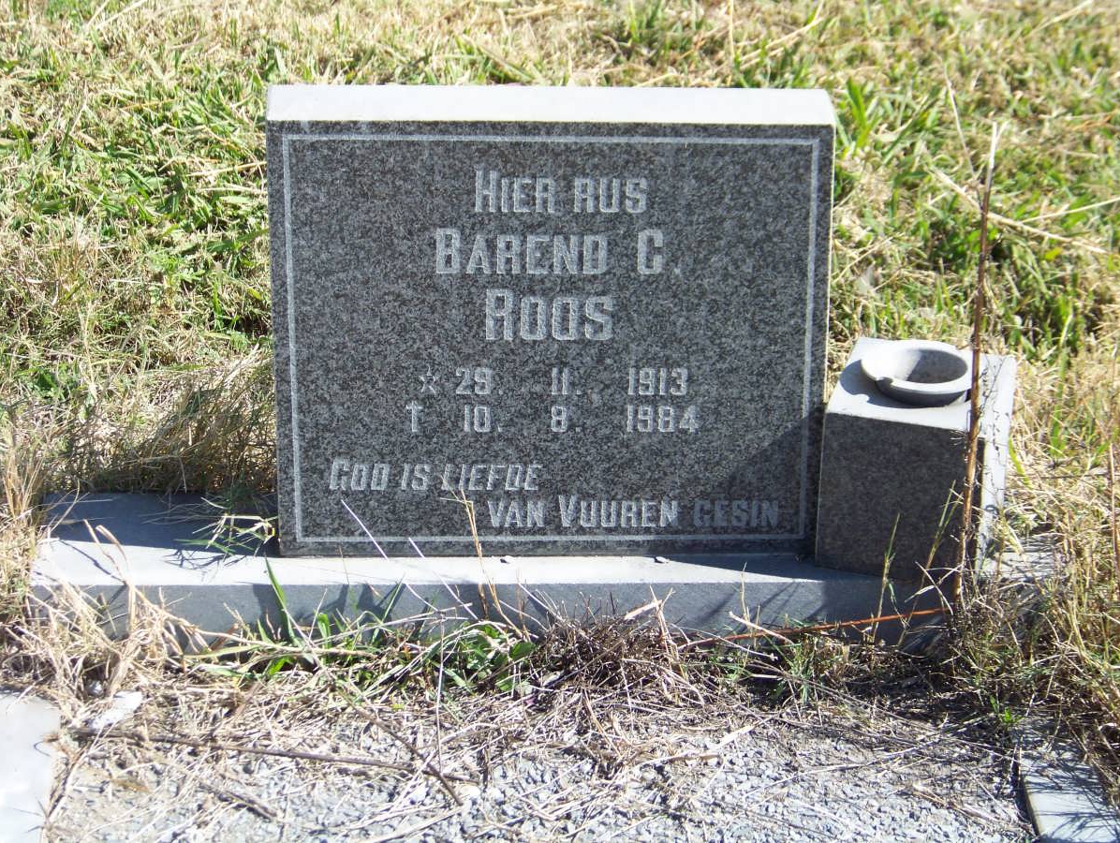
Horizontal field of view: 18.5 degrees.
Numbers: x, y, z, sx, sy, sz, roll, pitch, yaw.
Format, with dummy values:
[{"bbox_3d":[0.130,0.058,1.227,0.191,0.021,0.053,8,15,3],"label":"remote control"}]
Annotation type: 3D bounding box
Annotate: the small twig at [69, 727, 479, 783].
[{"bbox_3d":[-0.253,0.294,3.024,0.371,0.009,0.012,6,28,11],"label":"small twig"}]

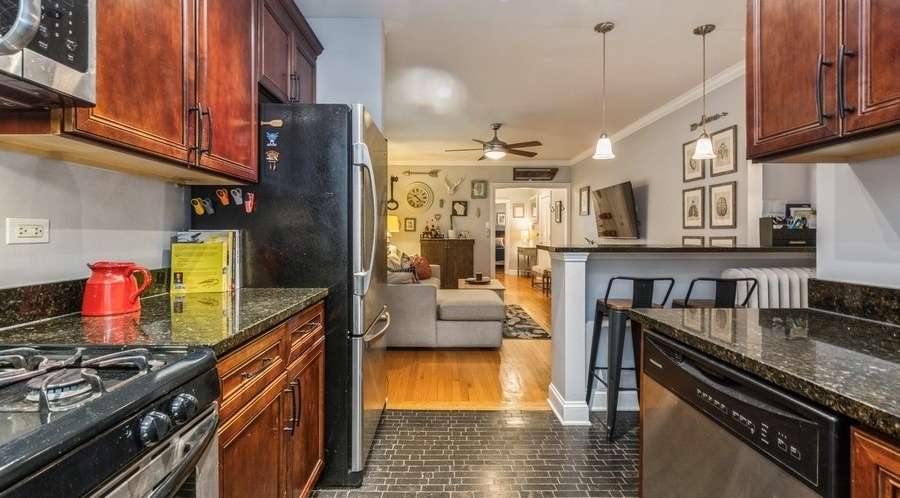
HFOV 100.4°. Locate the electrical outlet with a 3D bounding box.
[{"bbox_3d":[-1.181,-0.049,1.045,0.010,0.071,0.113,0,1,-1],"label":"electrical outlet"}]

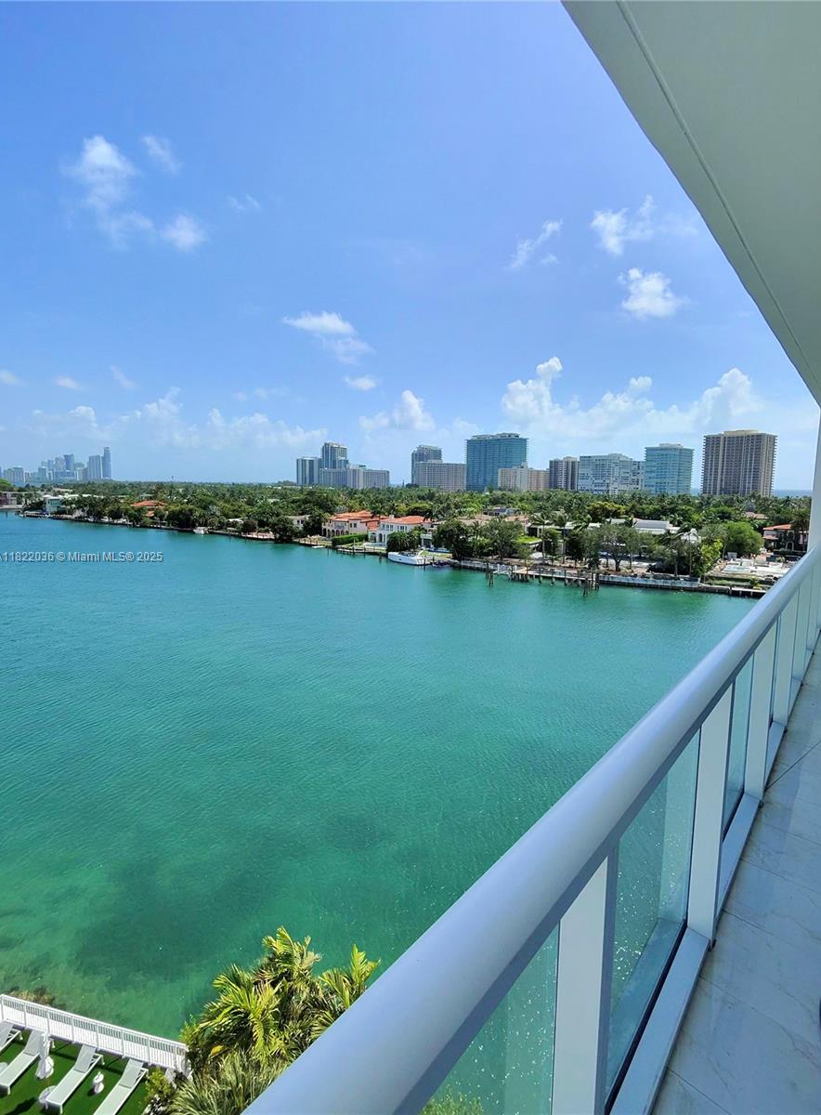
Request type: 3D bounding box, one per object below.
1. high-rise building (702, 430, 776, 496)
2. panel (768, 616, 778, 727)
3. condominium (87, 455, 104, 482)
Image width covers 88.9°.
[{"bbox_3d":[361.707,-93.506,456.999,44.000,84.000,52.000,-8,13,-41],"label":"high-rise building"},{"bbox_3d":[2.341,0.825,2.715,1.080,0.950,0.020,-8,13,-43],"label":"panel"},{"bbox_3d":[-1782.114,-500.021,2361.493,68.000,150.000,42.000,-8,13,-41],"label":"condominium"}]

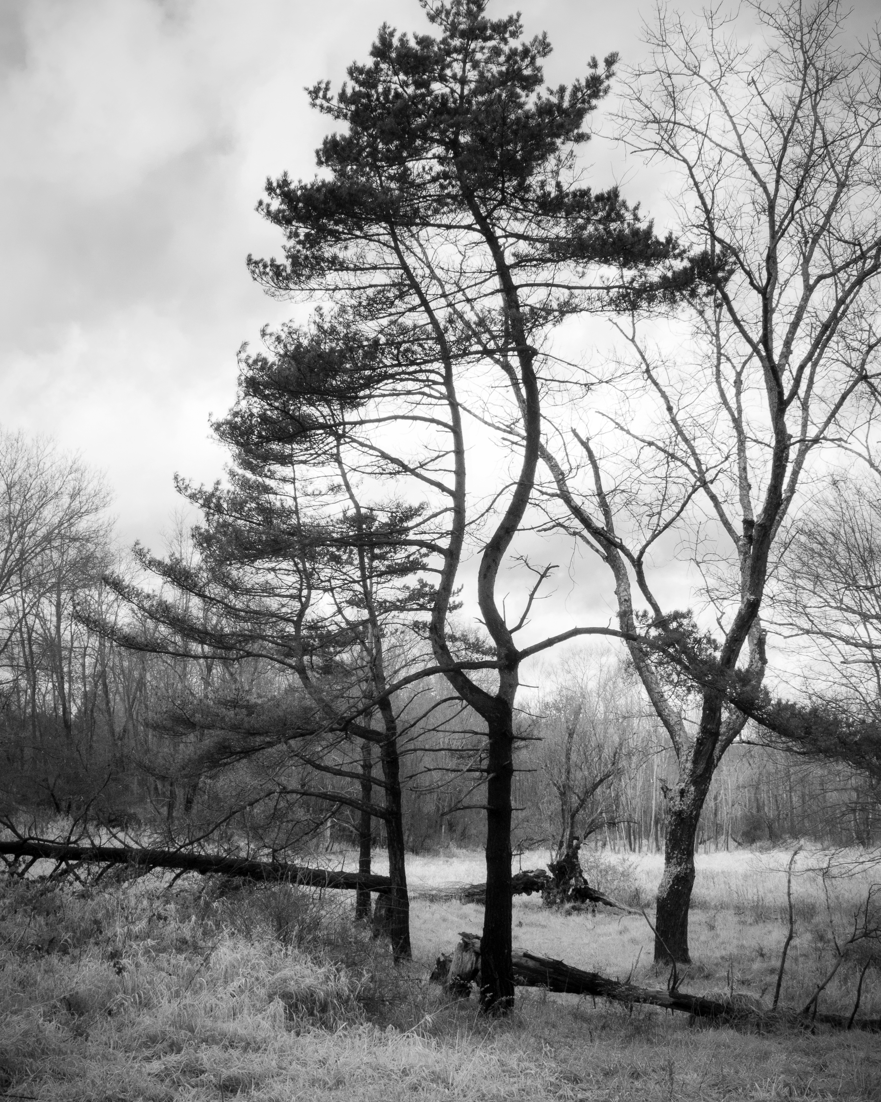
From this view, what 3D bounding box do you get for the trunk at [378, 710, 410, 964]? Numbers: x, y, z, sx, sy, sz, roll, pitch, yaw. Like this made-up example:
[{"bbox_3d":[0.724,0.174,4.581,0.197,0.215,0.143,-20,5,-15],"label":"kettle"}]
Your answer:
[{"bbox_3d":[-0.517,3.227,18.706,0.330,2.679,0.290,0,-9,0],"label":"trunk"}]

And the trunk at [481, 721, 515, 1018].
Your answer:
[{"bbox_3d":[0.480,2.611,13.940,0.280,2.405,0.280,0,-9,0],"label":"trunk"}]

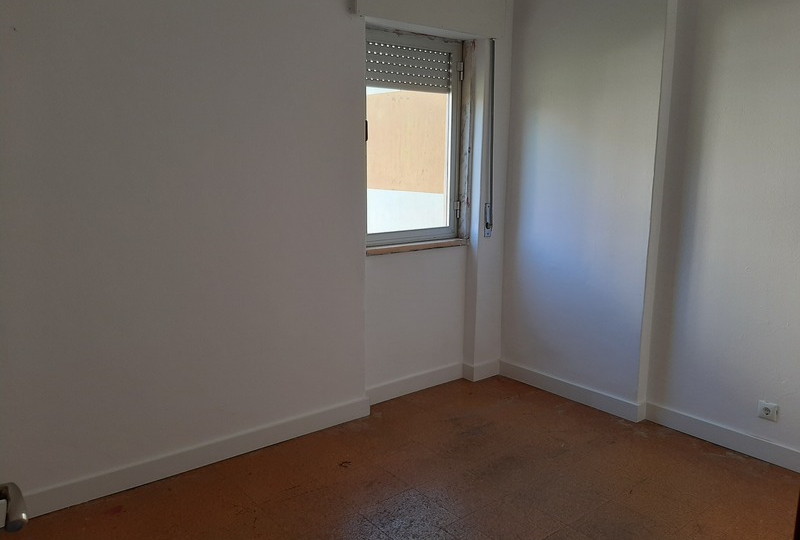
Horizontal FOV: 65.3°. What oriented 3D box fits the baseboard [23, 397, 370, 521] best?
[{"bbox_3d":[-0.861,0.868,3.014,1.747,0.104,0.016,-8,13,-38],"label":"baseboard"}]

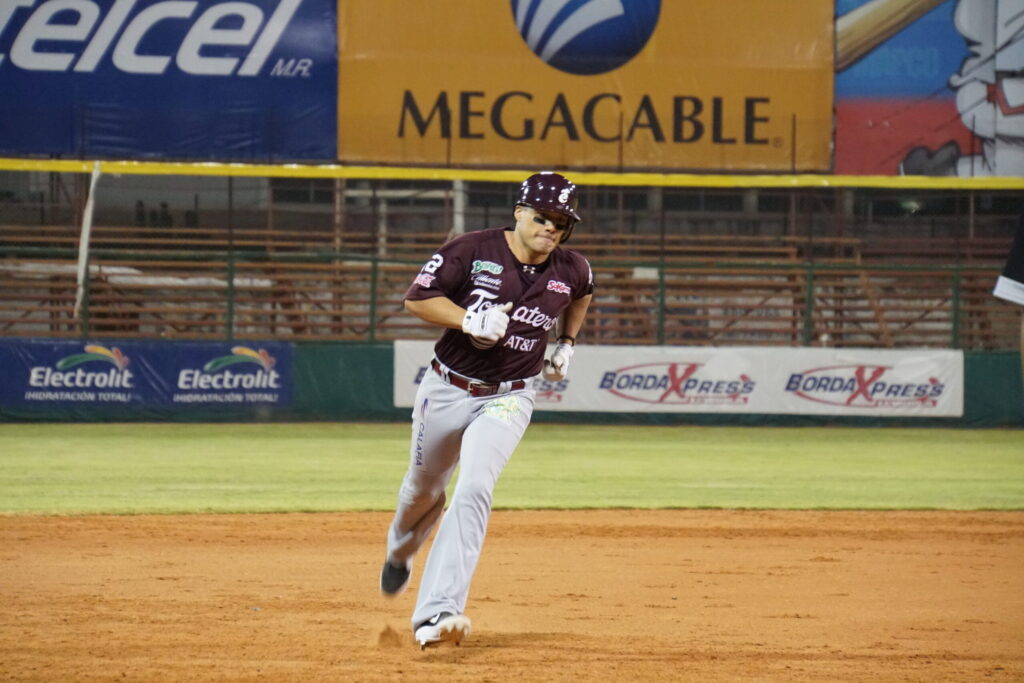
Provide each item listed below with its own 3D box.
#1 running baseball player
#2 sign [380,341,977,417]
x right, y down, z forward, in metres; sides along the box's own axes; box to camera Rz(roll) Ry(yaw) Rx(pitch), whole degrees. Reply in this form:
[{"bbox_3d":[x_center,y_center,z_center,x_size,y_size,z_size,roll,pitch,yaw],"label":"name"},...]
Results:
[{"bbox_3d":[-0.092,0.262,24.400,0.740,1.790,0.850,1,0,-16],"label":"running baseball player"},{"bbox_3d":[2.944,0.673,114.000,10.000,1.180,0.050,1,0,0],"label":"sign"}]

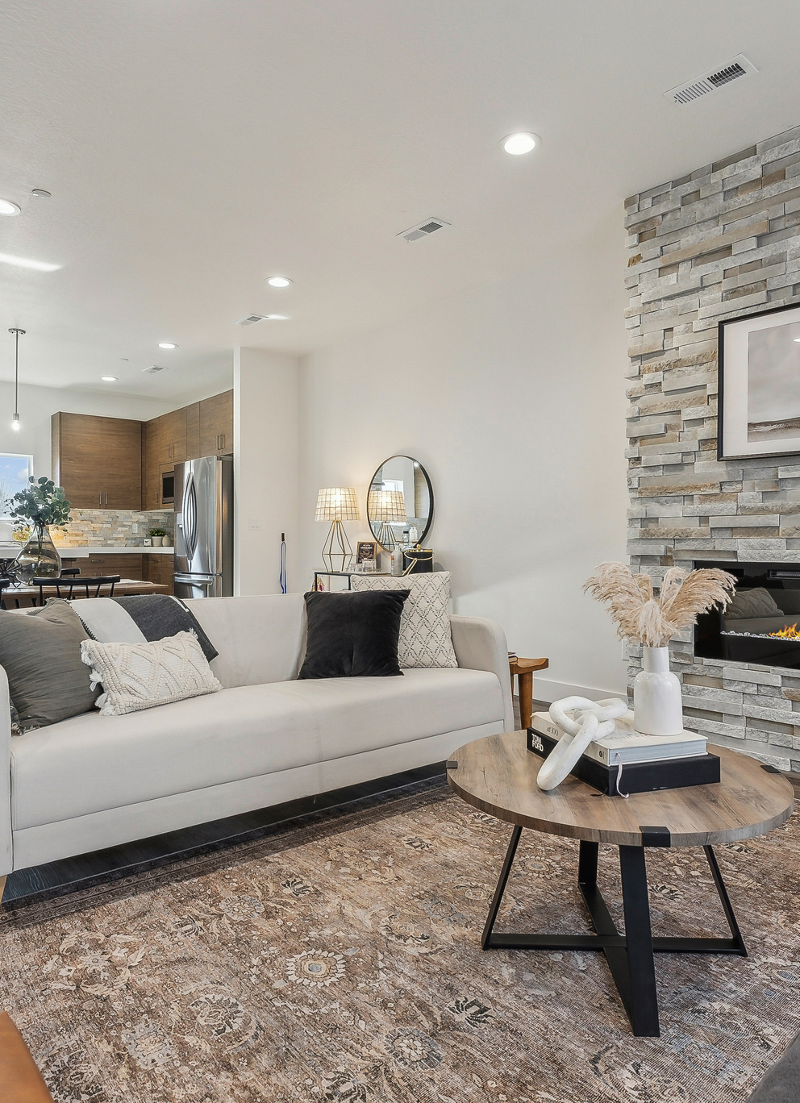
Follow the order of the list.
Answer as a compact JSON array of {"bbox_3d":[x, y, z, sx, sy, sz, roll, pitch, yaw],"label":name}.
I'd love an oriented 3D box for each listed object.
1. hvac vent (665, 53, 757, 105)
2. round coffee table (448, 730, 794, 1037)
[{"bbox_3d":[1.194,-1.802,2.656,0.148,0.022,0.302,0,0,-39],"label":"hvac vent"},{"bbox_3d":[0.491,0.719,1.603,0.760,0.422,0.760,0,0,0],"label":"round coffee table"}]

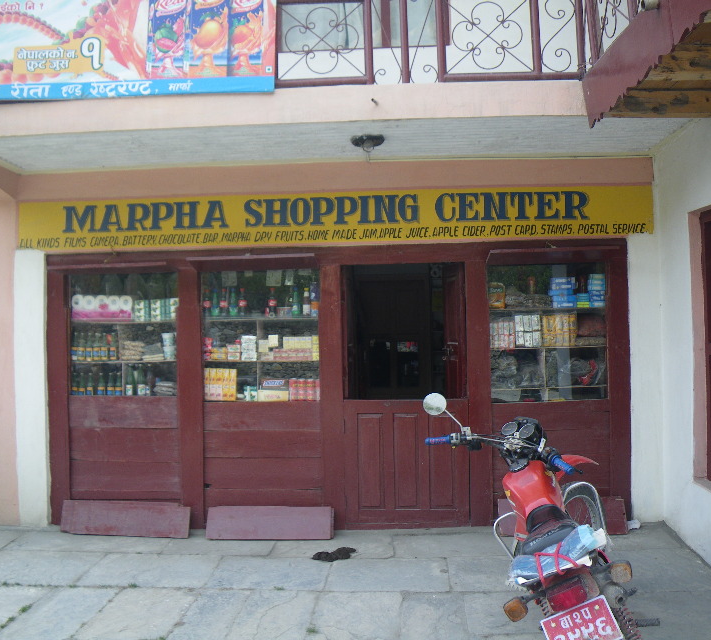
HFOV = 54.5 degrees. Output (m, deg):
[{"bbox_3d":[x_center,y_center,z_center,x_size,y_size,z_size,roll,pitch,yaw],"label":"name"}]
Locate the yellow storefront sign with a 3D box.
[{"bbox_3d":[-0.203,-0.762,5.215,4.787,0.365,0.040,-1,0,3],"label":"yellow storefront sign"}]

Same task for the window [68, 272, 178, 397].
[{"bbox_3d":[-1.812,0.115,5.445,0.863,0.962,0.100,-1,0,3],"label":"window"}]

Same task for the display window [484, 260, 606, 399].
[{"bbox_3d":[1.459,0.097,5.273,0.885,1.041,0.100,-1,0,3],"label":"display window"}]

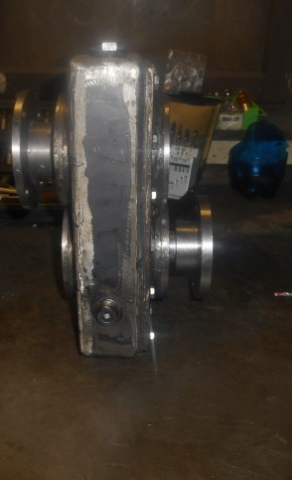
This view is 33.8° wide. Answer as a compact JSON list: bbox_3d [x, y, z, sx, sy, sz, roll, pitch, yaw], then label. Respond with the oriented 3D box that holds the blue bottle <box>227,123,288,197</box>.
[{"bbox_3d":[0.155,-0.113,0.664,0.078,0.094,0.078,0,25,0],"label":"blue bottle"}]

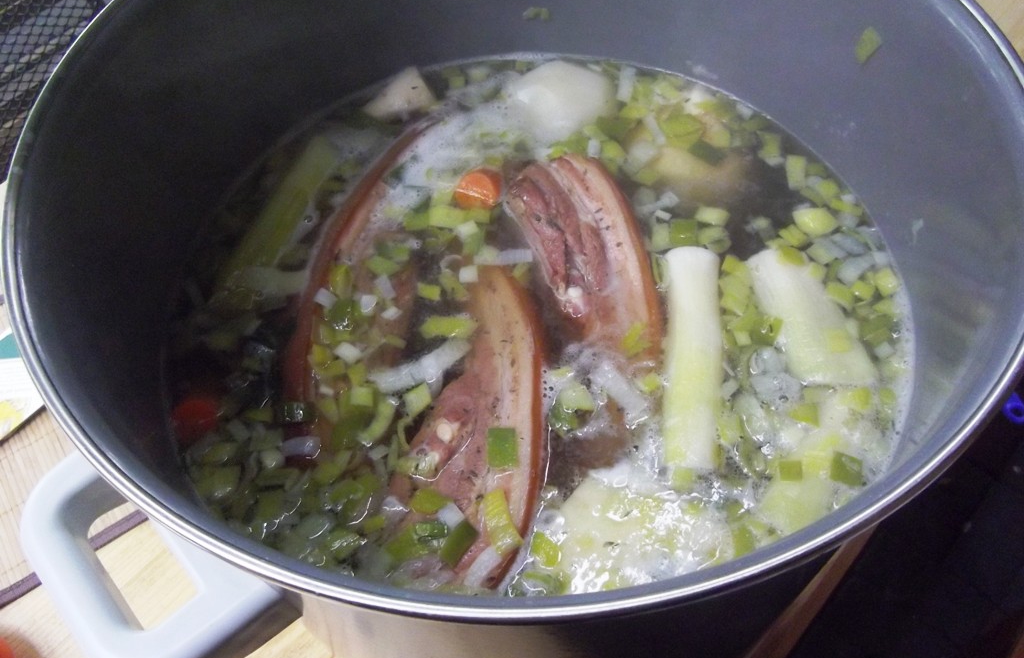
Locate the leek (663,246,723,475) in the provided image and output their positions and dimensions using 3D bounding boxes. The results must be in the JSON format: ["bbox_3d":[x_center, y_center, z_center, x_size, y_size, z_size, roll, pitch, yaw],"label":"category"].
[{"bbox_3d":[0.071,0.009,0.314,0.021,0.021,0.098,5,58,6],"label":"leek"}]

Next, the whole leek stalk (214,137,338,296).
[{"bbox_3d":[-0.105,-0.055,0.372,0.020,0.019,0.089,14,59,11],"label":"whole leek stalk"}]

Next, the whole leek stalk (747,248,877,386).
[{"bbox_3d":[0.119,-0.006,0.325,0.028,0.025,0.063,-13,58,-5],"label":"whole leek stalk"}]

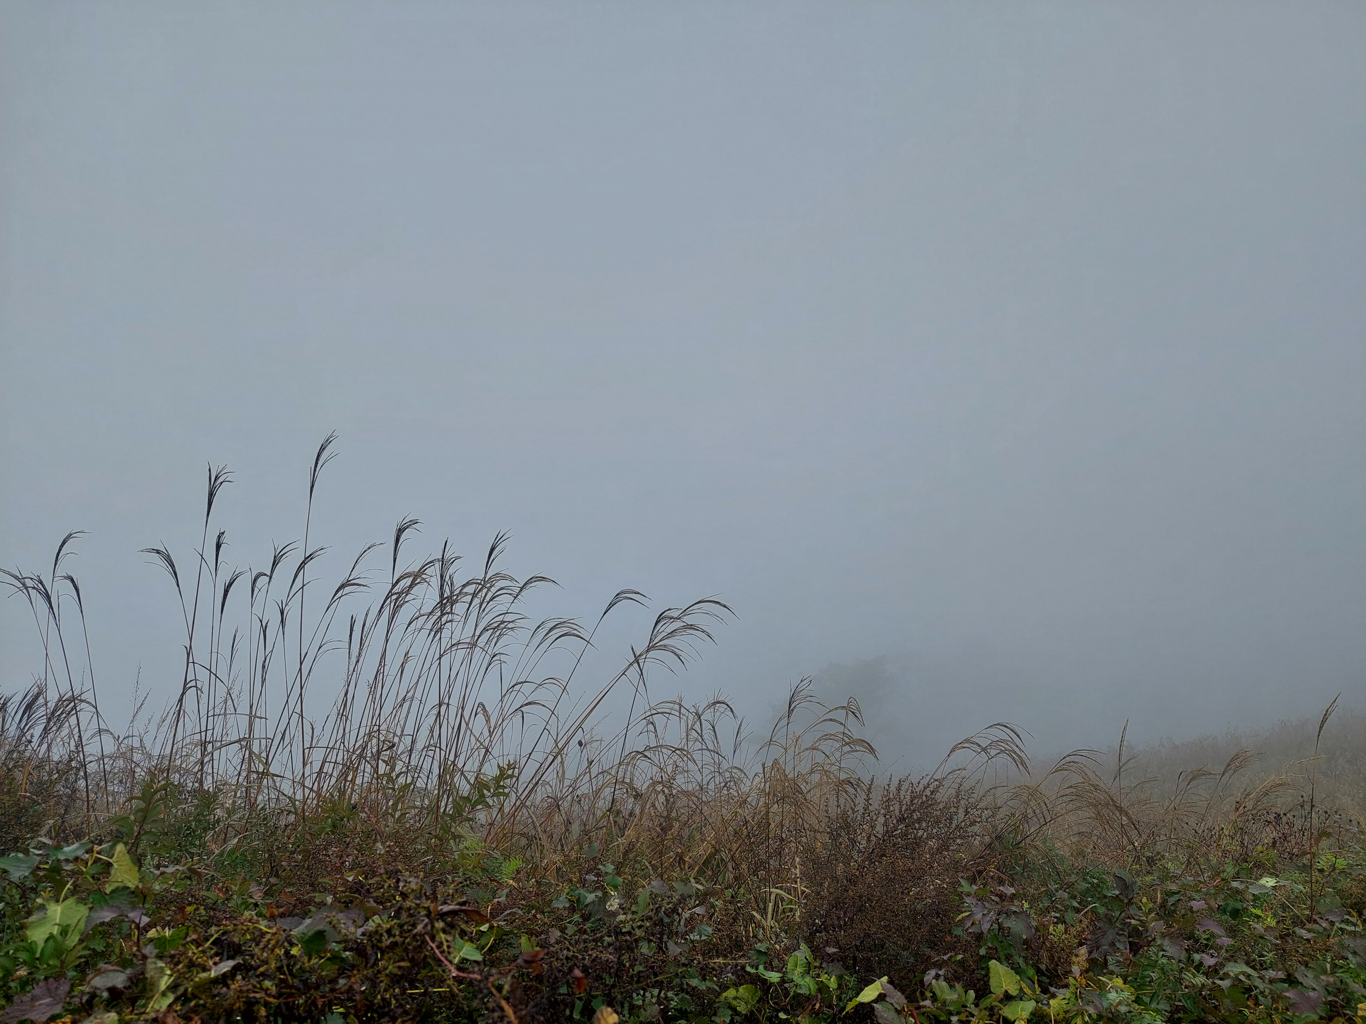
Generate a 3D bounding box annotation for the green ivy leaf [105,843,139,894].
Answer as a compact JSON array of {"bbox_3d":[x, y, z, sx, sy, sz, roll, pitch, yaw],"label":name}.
[{"bbox_3d":[-1.136,0.721,2.000,0.072,0.098,0.040,3,-8,-18],"label":"green ivy leaf"}]

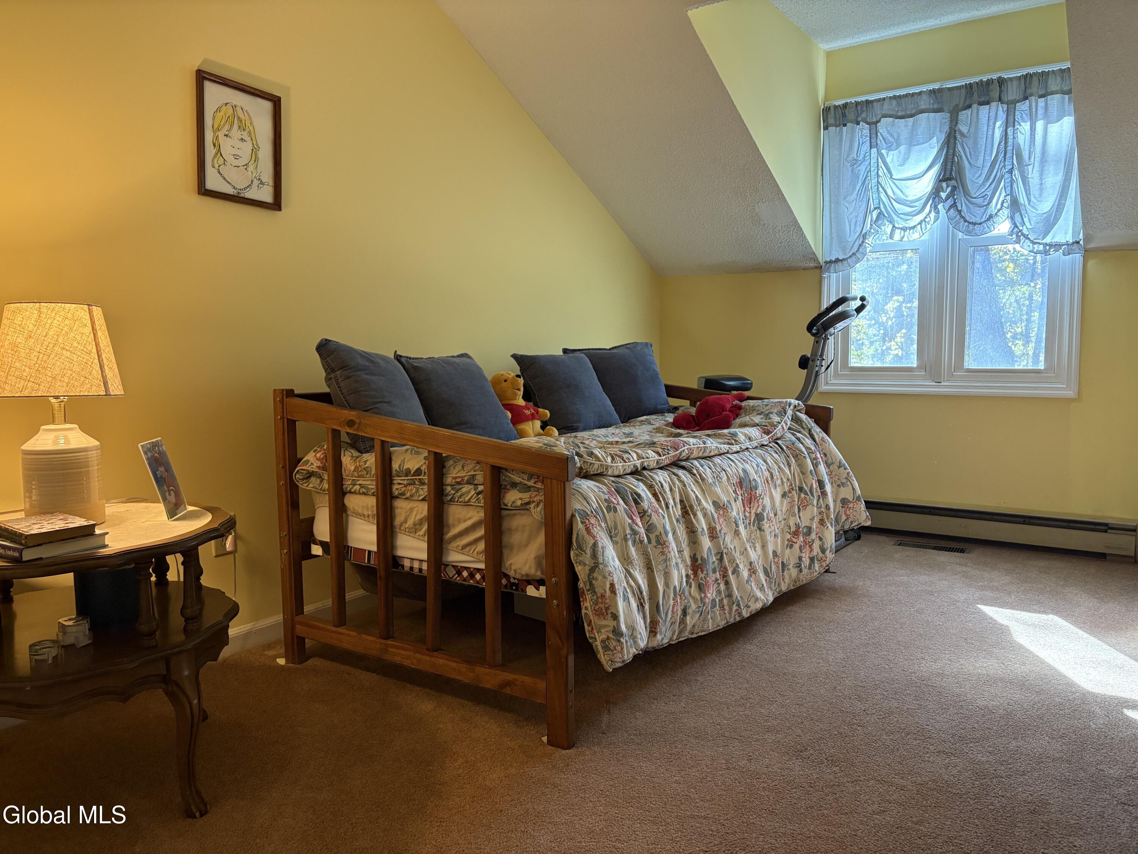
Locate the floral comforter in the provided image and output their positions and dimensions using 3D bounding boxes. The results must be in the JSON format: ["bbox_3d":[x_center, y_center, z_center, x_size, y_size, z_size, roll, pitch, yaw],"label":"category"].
[{"bbox_3d":[0.198,0.227,3.012,1.185,0.587,1.916,3,6,34],"label":"floral comforter"}]

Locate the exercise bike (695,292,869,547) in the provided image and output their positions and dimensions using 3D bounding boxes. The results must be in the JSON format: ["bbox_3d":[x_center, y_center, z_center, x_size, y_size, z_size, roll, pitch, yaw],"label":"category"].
[{"bbox_3d":[1.029,-0.030,4.286,0.870,1.190,0.460,3,6,33],"label":"exercise bike"}]

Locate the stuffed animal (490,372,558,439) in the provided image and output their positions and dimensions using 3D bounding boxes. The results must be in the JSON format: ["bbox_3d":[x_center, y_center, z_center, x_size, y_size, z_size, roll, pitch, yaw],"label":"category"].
[{"bbox_3d":[-0.167,-0.087,3.149,0.200,0.240,0.190,-11,-2,31],"label":"stuffed animal"}]

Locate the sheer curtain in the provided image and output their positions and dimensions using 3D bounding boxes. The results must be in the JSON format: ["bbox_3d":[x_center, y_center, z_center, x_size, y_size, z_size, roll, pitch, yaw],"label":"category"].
[{"bbox_3d":[1.794,-1.200,4.103,1.165,0.860,0.100,3,6,33],"label":"sheer curtain"}]

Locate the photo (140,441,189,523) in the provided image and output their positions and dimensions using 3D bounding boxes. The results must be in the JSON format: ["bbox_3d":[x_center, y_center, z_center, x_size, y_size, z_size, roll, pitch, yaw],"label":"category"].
[{"bbox_3d":[-0.920,0.118,1.933,0.016,0.178,0.129,-19,7,-5],"label":"photo"}]

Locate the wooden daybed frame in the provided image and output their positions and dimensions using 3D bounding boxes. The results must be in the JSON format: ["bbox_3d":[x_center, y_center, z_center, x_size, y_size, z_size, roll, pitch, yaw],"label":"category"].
[{"bbox_3d":[0.120,0.245,3.035,1.030,0.816,1.945,3,6,34],"label":"wooden daybed frame"}]

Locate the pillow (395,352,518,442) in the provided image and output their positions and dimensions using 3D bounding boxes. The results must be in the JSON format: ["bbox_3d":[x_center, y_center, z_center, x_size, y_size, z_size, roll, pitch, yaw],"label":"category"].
[{"bbox_3d":[-0.398,-0.107,3.044,0.150,0.394,0.401,-41,-22,32],"label":"pillow"}]

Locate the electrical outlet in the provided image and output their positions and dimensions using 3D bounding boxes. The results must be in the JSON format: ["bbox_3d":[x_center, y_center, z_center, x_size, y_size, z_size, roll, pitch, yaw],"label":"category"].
[{"bbox_3d":[-1.032,0.326,2.571,0.014,0.117,0.071,3,6,34],"label":"electrical outlet"}]

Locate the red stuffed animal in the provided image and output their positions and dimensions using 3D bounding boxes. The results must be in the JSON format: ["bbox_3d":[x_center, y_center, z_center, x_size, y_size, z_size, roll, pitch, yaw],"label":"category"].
[{"bbox_3d":[0.552,-0.058,3.281,0.220,0.135,0.250,4,7,41],"label":"red stuffed animal"}]

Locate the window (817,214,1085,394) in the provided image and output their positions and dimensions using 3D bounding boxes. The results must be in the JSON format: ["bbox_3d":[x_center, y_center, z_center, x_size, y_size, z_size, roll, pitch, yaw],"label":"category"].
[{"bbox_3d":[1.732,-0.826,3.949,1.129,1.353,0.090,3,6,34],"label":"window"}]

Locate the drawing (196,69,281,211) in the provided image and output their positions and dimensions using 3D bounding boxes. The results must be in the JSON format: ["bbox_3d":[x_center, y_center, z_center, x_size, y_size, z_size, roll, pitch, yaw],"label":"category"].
[{"bbox_3d":[-1.015,-0.874,2.650,0.022,0.360,0.292,3,6,33],"label":"drawing"}]

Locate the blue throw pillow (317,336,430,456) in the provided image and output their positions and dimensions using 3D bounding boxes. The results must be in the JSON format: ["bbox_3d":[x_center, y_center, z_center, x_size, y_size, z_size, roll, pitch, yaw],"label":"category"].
[{"bbox_3d":[-0.628,-0.102,2.870,0.150,0.390,0.402,-30,-11,23],"label":"blue throw pillow"}]

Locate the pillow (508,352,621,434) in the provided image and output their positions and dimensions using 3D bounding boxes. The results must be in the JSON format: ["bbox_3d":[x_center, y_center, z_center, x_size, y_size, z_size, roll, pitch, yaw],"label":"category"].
[{"bbox_3d":[0.001,-0.154,3.522,0.412,0.397,0.150,-6,-31,-45],"label":"pillow"}]

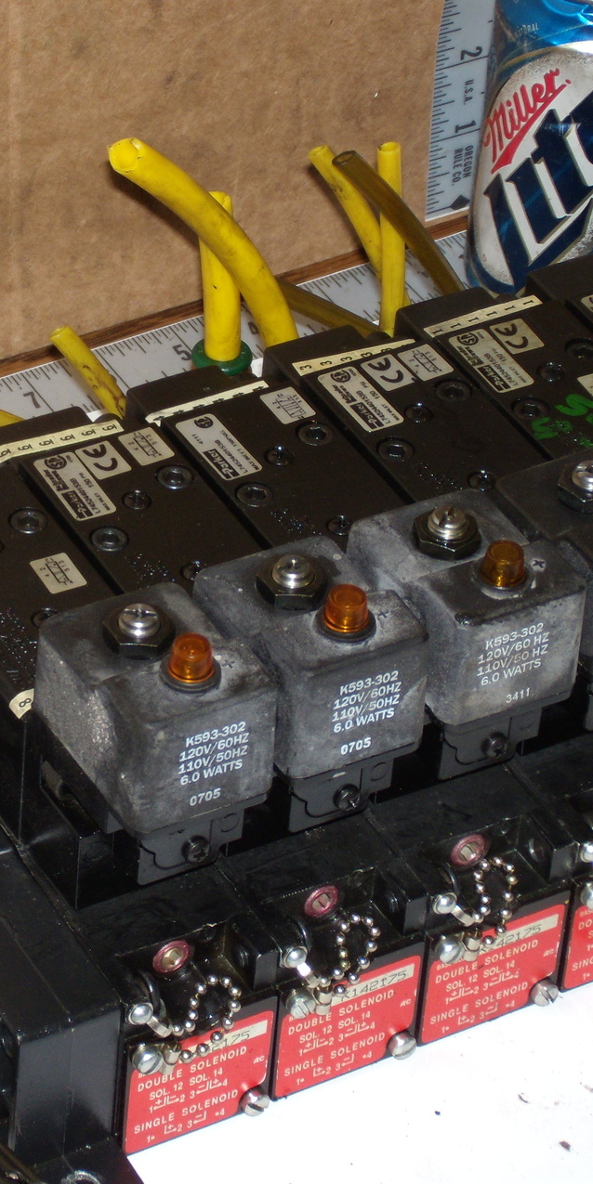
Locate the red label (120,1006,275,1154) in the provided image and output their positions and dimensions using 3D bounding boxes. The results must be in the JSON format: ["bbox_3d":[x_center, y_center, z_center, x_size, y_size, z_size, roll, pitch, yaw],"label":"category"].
[{"bbox_3d":[-0.023,0.115,0.866,0.037,0.033,0.001,-18,44,-23],"label":"red label"}]

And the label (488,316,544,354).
[{"bbox_3d":[0.060,-0.069,0.997,0.009,0.001,0.013,-17,45,-22],"label":"label"}]

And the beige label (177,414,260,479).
[{"bbox_3d":[-0.020,-0.038,0.961,0.011,0.001,0.027,-20,45,-24],"label":"beige label"}]

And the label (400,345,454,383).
[{"bbox_3d":[0.035,-0.062,0.986,0.010,0.001,0.013,-19,46,-23],"label":"label"}]

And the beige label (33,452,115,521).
[{"bbox_3d":[-0.057,-0.027,0.947,0.011,0.001,0.027,-17,44,-21],"label":"beige label"}]

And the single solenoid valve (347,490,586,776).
[{"bbox_3d":[0.040,0.008,0.902,0.036,0.057,0.049,-18,44,-22],"label":"single solenoid valve"}]

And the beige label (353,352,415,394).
[{"bbox_3d":[0.024,-0.057,0.967,0.009,0.001,0.013,-19,45,-24],"label":"beige label"}]

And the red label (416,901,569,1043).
[{"bbox_3d":[0.049,0.094,0.914,0.038,0.031,0.001,-18,44,-22],"label":"red label"}]

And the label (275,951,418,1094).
[{"bbox_3d":[0.012,0.104,0.882,0.037,0.033,0.001,-18,44,-23],"label":"label"}]

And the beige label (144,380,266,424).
[{"bbox_3d":[-0.023,-0.049,0.955,0.034,0.001,0.004,-19,45,-24],"label":"beige label"}]

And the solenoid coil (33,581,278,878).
[{"bbox_3d":[-0.033,0.031,0.871,0.036,0.057,0.049,-18,44,-22],"label":"solenoid coil"}]

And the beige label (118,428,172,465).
[{"bbox_3d":[-0.038,-0.037,0.939,0.009,0.001,0.013,-20,45,-25],"label":"beige label"}]

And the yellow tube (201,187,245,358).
[{"bbox_3d":[-0.021,-0.082,0.981,0.010,0.054,0.010,-1,43,1],"label":"yellow tube"}]

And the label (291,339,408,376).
[{"bbox_3d":[0.016,-0.063,0.996,0.034,0.001,0.005,-13,43,-17],"label":"label"}]

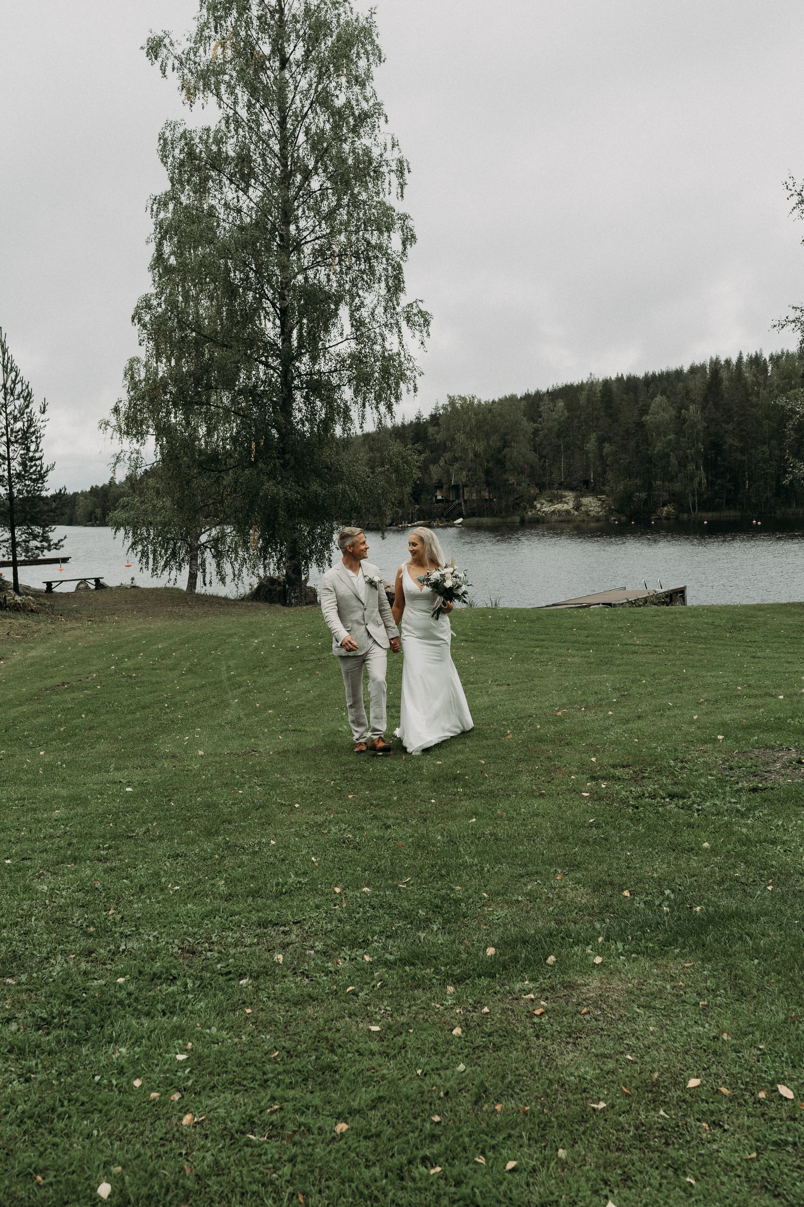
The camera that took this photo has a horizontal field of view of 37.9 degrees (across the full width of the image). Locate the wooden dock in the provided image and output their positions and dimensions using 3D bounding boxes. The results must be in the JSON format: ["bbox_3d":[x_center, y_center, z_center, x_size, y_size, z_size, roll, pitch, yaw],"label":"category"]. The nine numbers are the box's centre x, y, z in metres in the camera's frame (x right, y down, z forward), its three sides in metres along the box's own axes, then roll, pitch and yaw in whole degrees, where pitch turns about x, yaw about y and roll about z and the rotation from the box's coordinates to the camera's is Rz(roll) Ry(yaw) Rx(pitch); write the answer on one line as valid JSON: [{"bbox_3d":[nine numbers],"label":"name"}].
[{"bbox_3d":[5.782,0.013,31.000,1.900,0.600,7.000,1,5,25],"label":"wooden dock"}]

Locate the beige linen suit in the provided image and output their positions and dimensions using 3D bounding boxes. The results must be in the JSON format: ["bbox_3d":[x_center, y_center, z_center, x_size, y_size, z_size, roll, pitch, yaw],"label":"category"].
[{"bbox_3d":[-0.342,0.376,9.450,0.580,1.430,0.420,-2,5,-16],"label":"beige linen suit"}]

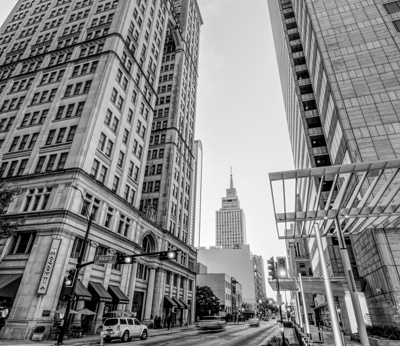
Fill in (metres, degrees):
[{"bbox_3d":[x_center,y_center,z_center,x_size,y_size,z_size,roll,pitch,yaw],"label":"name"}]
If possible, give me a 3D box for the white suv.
[{"bbox_3d":[-6.747,14.522,23.266,1.880,1.820,4.750,-11,-32,23],"label":"white suv"}]

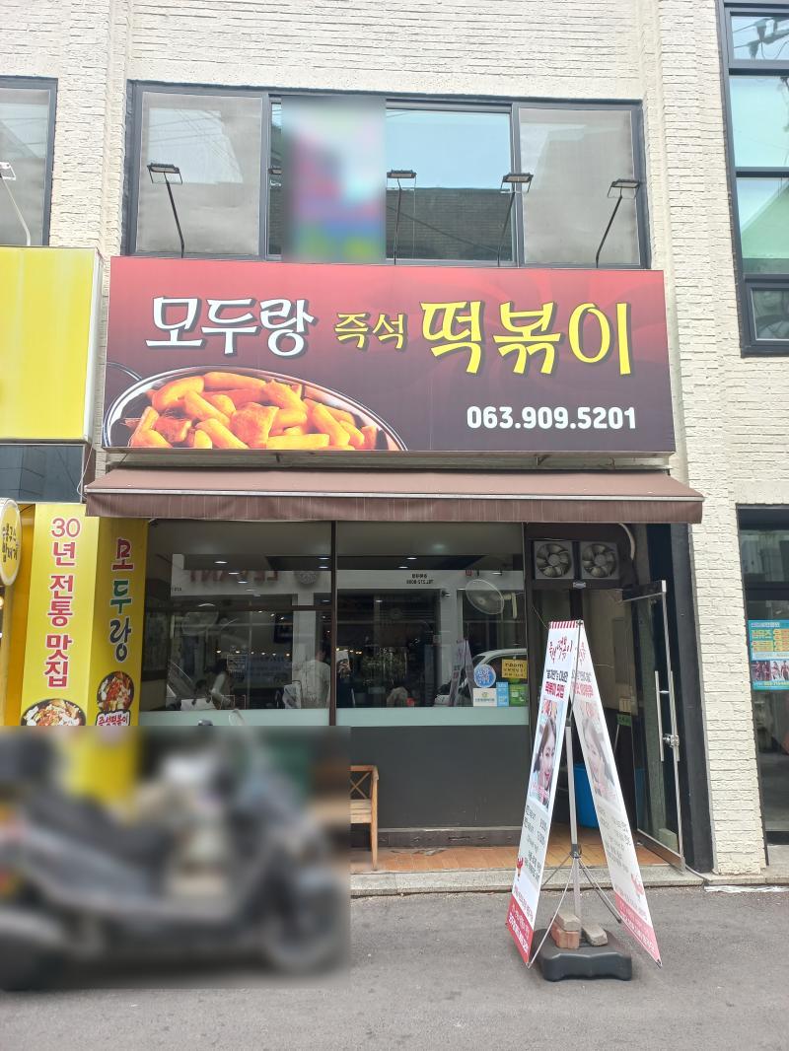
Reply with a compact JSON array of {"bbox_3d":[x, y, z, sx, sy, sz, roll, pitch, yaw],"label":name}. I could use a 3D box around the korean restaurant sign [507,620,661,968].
[{"bbox_3d":[0.980,1.441,4.210,0.660,1.810,0.600,0,-9,-4],"label":"korean restaurant sign"}]

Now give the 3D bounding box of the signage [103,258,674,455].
[{"bbox_3d":[-0.003,-1.306,5.939,4.360,1.510,0.160,0,-9,-4],"label":"signage"}]

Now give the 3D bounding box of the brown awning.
[{"bbox_3d":[0.034,-0.237,5.584,4.330,0.500,0.600,0,-9,-4],"label":"brown awning"}]

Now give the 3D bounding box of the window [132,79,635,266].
[{"bbox_3d":[-0.024,-2.954,6.475,4.470,1.630,0.150,0,-9,-4],"label":"window"}]

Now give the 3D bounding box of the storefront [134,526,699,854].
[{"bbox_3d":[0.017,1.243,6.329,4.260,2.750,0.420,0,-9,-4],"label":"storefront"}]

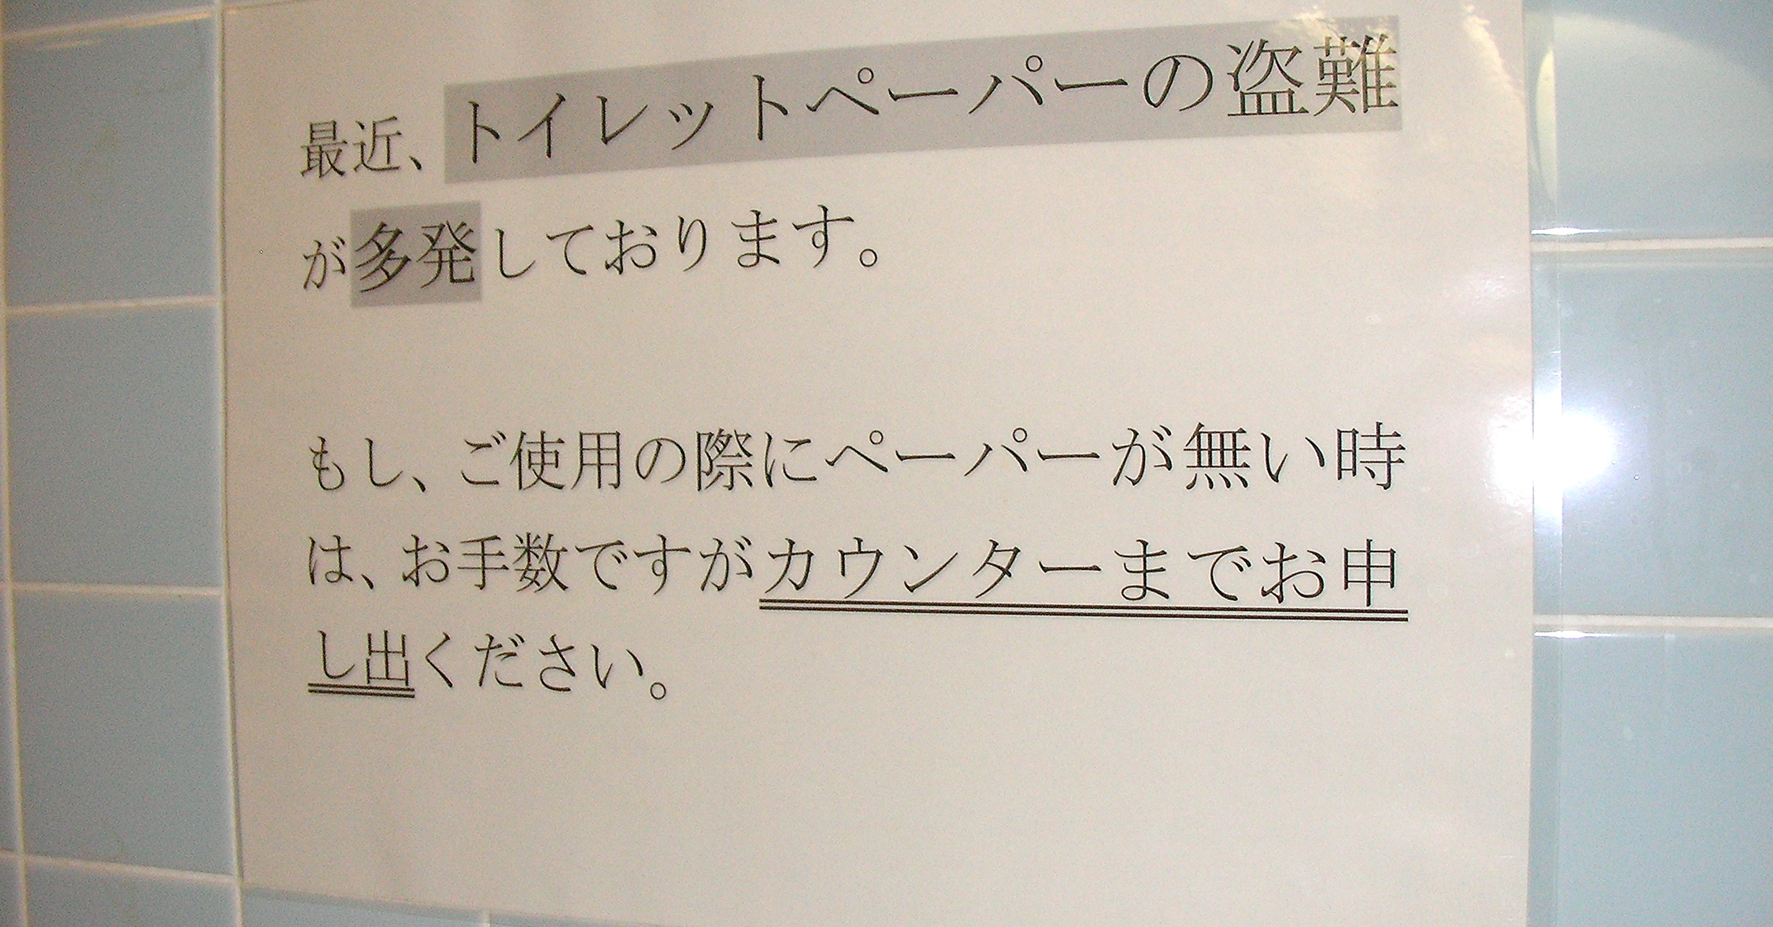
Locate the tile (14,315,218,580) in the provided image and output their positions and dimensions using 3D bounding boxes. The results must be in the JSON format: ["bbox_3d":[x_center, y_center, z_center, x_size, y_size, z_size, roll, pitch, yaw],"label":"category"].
[{"bbox_3d":[-0.262,-0.006,0.667,0.098,0.098,0.008,0,2,19],"label":"tile"}]

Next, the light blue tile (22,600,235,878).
[{"bbox_3d":[-0.260,0.092,0.670,0.098,0.098,0.008,0,2,19],"label":"light blue tile"}]

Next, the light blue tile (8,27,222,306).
[{"bbox_3d":[-0.262,-0.103,0.665,0.098,0.098,0.008,0,2,19],"label":"light blue tile"}]

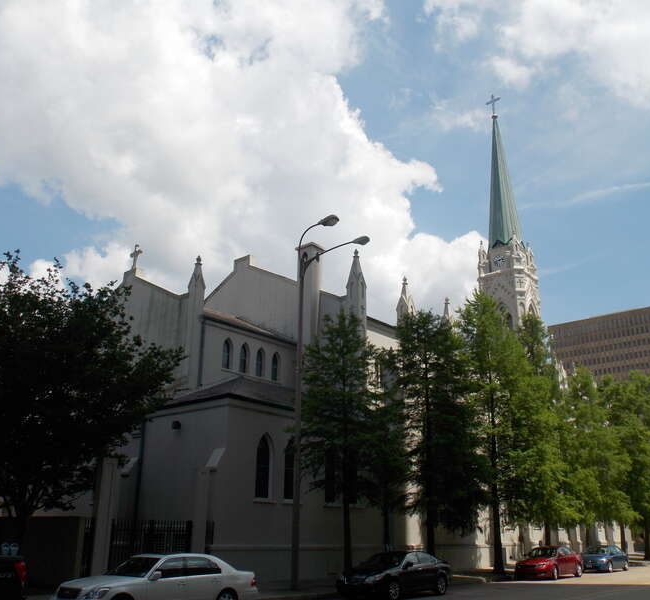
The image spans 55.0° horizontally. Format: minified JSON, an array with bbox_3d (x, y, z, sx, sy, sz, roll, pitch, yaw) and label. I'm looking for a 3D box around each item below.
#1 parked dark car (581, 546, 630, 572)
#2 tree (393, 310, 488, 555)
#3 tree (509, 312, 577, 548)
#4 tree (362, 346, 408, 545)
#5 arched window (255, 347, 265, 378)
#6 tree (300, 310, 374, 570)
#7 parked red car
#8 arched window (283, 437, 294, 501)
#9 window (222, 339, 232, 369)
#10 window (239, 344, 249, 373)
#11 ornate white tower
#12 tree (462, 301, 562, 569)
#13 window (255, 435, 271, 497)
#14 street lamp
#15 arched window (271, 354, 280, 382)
[{"bbox_3d":[16.437,15.229,36.869,1.790,1.440,4.700,-17,-26,39],"label":"parked dark car"},{"bbox_3d":[5.353,6.576,30.635,4.500,12.944,4.500,0,-21,0],"label":"tree"},{"bbox_3d":[14.037,8.475,40.435,4.300,16.381,4.300,-17,-27,38],"label":"tree"},{"bbox_3d":[2.466,6.893,27.233,2.400,9.900,2.400,1,-20,0],"label":"tree"},{"bbox_3d":[-3.300,3.240,31.982,0.250,1.580,0.720,-17,-26,39],"label":"arched window"},{"bbox_3d":[0.630,5.753,26.162,3.300,11.293,3.300,0,-21,0],"label":"tree"},{"bbox_3d":[10.993,12.848,30.644,1.830,1.455,4.840,-17,-26,39],"label":"parked red car"},{"bbox_3d":[-1.362,6.940,25.705,0.250,2.550,0.950,-17,-26,39],"label":"arched window"},{"bbox_3d":[-5.230,2.837,33.150,0.250,1.626,0.677,-17,-27,38],"label":"window"},{"bbox_3d":[-4.391,3.132,34.055,0.250,1.671,0.716,-17,-27,38],"label":"window"},{"bbox_3d":[21.100,-0.322,69.193,6.000,53.500,6.000,-17,-26,39],"label":"ornate white tower"},{"bbox_3d":[10.145,6.909,35.729,5.600,15.954,5.600,-17,-27,38],"label":"tree"},{"bbox_3d":[-2.645,7.152,26.885,0.250,2.668,0.939,-17,-27,38],"label":"window"},{"bbox_3d":[-0.013,3.495,22.745,2.700,13.000,2.600,-17,-26,39],"label":"street lamp"},{"bbox_3d":[-2.590,3.527,32.733,0.250,1.600,0.660,-17,-26,39],"label":"arched window"}]

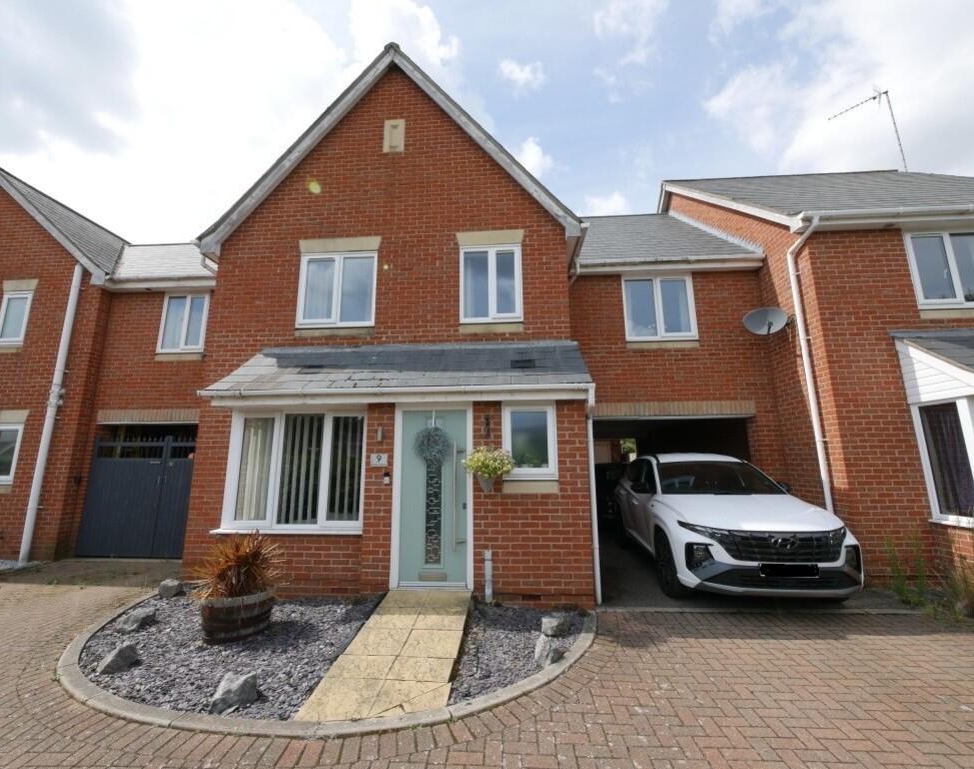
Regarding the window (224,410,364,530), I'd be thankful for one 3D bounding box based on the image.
[{"bbox_3d":[-2.344,1.045,5.050,1.755,1.475,0.120,-1,-10,3],"label":"window"}]

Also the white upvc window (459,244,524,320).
[{"bbox_3d":[0.060,-1.484,6.061,0.915,1.210,0.080,-1,-11,4],"label":"white upvc window"}]

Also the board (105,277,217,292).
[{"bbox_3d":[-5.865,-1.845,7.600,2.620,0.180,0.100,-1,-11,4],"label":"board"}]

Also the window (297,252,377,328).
[{"bbox_3d":[-2.243,-1.425,6.228,1.195,1.195,0.080,-1,-10,3],"label":"window"}]

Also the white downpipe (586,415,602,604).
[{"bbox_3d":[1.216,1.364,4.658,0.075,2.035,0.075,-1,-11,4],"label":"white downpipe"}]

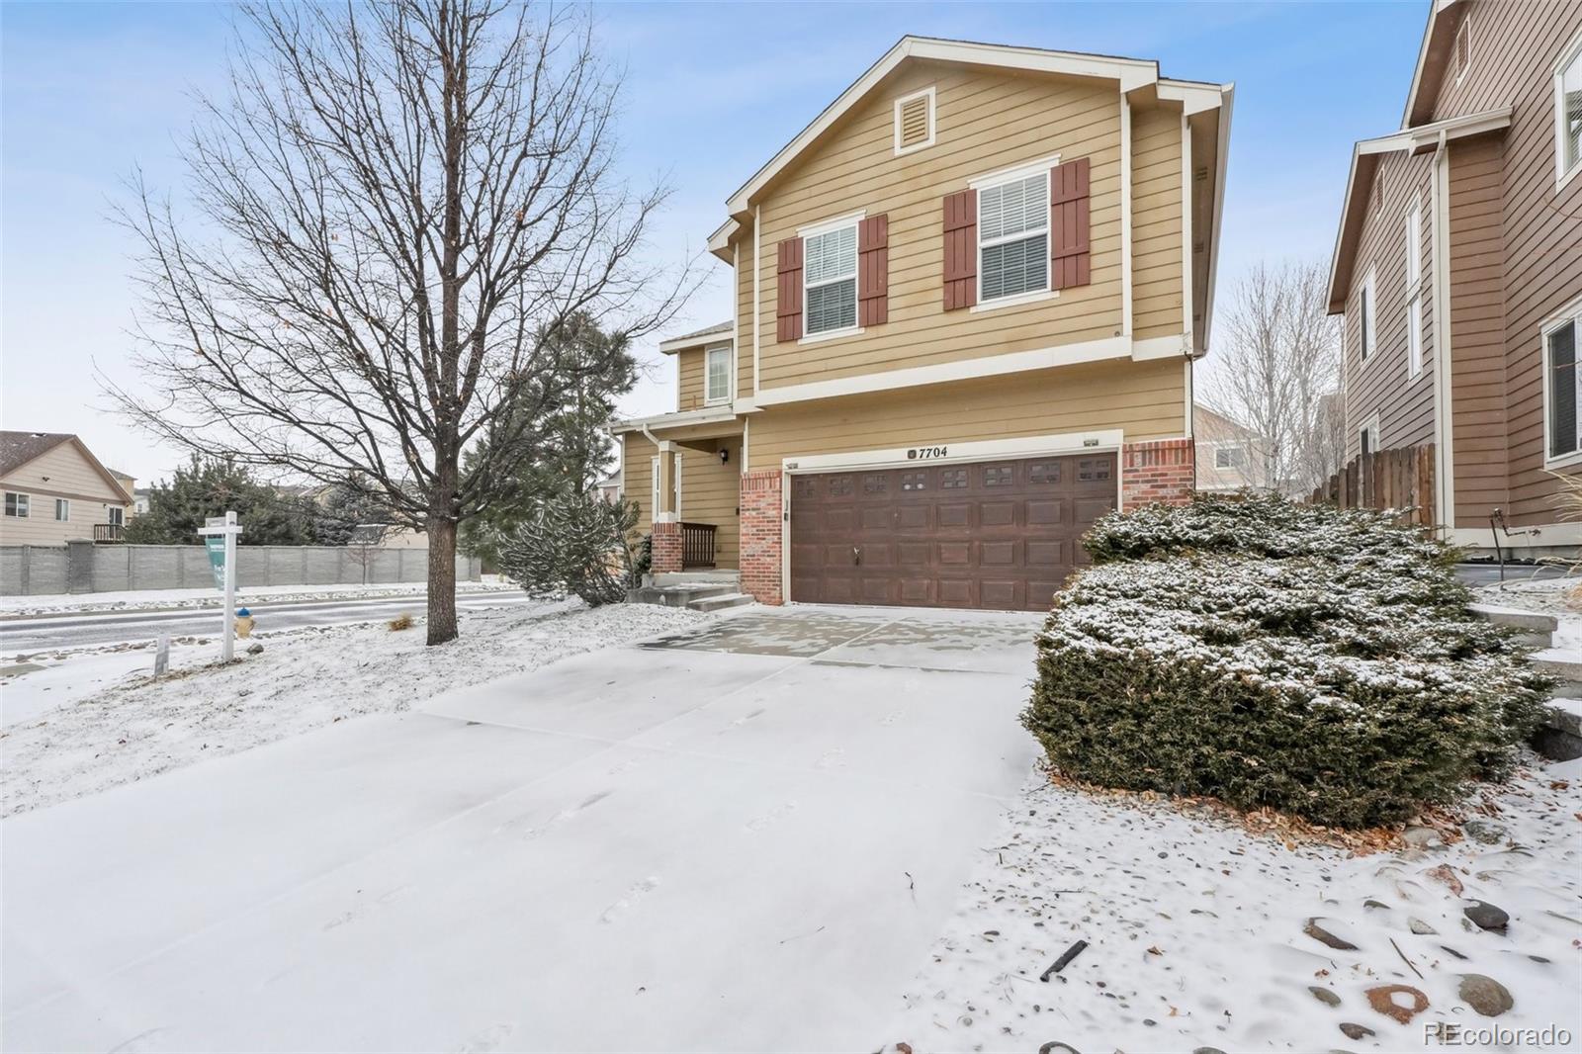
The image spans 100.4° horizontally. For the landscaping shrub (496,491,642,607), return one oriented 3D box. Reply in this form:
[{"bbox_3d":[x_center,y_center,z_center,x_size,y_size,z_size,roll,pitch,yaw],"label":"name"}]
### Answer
[{"bbox_3d":[-3.814,0.395,11.400,2.350,2.000,2.300,-1,-1,31],"label":"landscaping shrub"}]

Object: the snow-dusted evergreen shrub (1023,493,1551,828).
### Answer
[{"bbox_3d":[2.971,0.518,4.097,2.260,1.600,3.300,-1,-1,31],"label":"snow-dusted evergreen shrub"}]

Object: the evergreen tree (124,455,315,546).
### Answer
[{"bbox_3d":[-28.662,-0.480,33.500,7.400,6.326,7.000,-1,-1,31],"label":"evergreen tree"}]

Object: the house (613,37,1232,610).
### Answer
[{"bbox_3d":[2.885,-2.590,15.138,11.500,7.850,11.950,-1,-1,31],"label":"house"}]

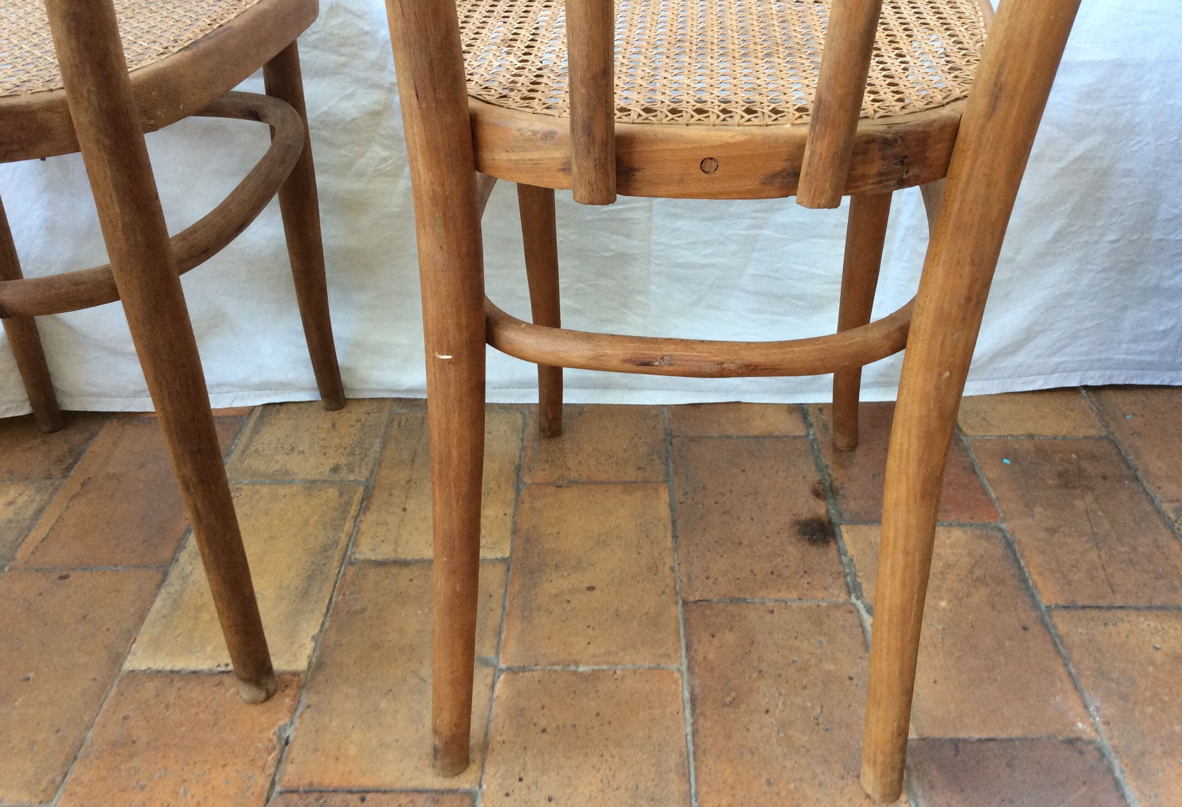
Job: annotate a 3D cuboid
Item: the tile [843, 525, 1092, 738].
[{"bbox_3d":[0.312,0.192,0.938,0.150,0.017,0.250,0,33,2],"label":"tile"}]

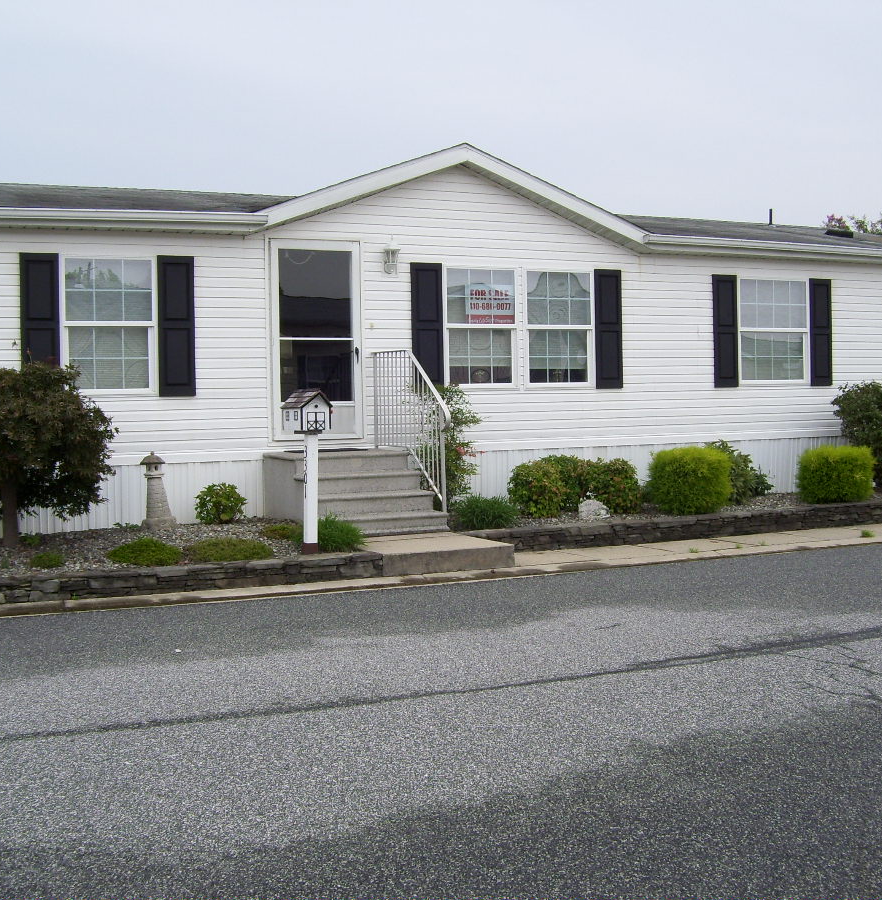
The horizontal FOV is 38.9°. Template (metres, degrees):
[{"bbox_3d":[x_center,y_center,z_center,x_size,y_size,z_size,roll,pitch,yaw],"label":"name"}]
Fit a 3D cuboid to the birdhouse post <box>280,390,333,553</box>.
[{"bbox_3d":[-1.099,0.176,10.322,0.290,1.345,0.520,-2,3,-26],"label":"birdhouse post"}]

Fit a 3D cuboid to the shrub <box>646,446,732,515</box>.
[{"bbox_3d":[2.615,0.312,13.152,0.770,0.651,0.770,-1,2,0],"label":"shrub"}]

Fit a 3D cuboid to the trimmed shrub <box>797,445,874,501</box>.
[{"bbox_3d":[4.467,0.261,14.101,0.770,0.600,0.770,-1,2,0],"label":"trimmed shrub"}]

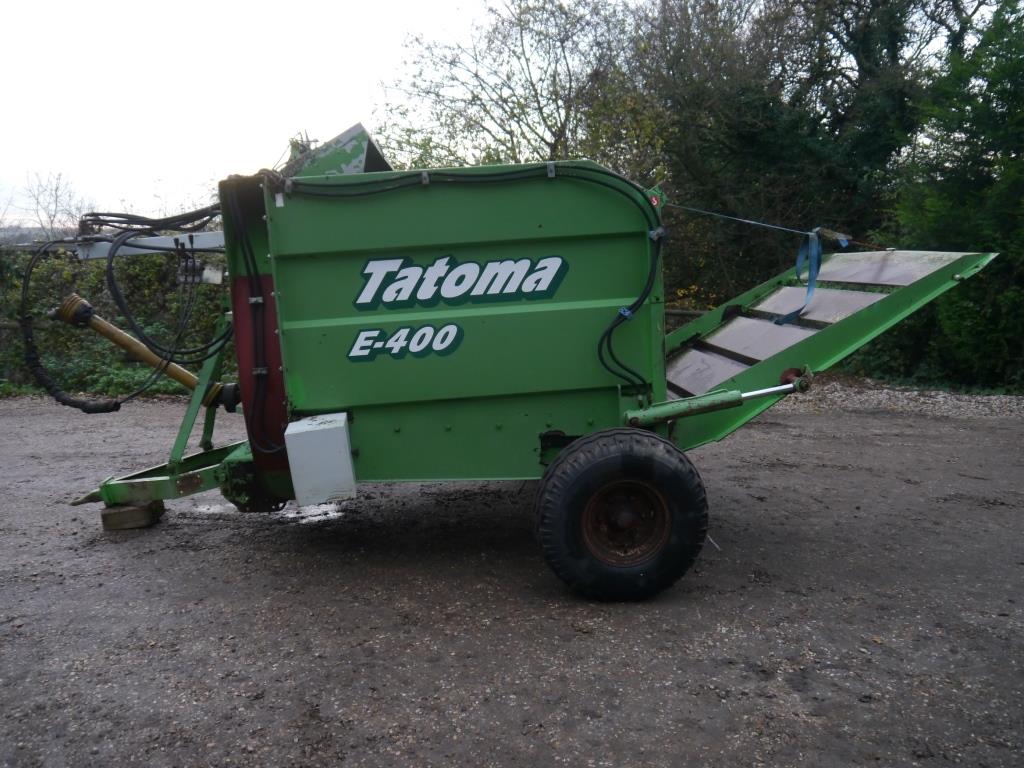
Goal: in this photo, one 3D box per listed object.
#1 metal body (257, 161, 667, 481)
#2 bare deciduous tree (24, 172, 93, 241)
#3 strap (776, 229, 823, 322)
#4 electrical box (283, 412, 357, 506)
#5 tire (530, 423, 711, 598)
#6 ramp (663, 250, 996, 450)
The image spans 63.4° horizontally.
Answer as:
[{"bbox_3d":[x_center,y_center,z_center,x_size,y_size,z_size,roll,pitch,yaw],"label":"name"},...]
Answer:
[{"bbox_3d":[-0.243,-0.402,4.820,1.872,1.499,1.705,-4,9,-3],"label":"metal body"},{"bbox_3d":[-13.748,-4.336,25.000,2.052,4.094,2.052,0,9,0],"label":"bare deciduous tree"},{"bbox_3d":[1.712,-0.642,4.950,0.287,0.574,0.150,-1,9,-4],"label":"strap"},{"bbox_3d":[-0.874,0.354,3.882,0.264,0.335,0.284,-7,9,-3],"label":"electrical box"},{"bbox_3d":[0.528,0.635,3.995,0.819,0.819,0.279,-4,9,-3],"label":"tire"},{"bbox_3d":[1.532,-0.282,4.980,1.955,0.284,1.686,-28,9,1],"label":"ramp"}]

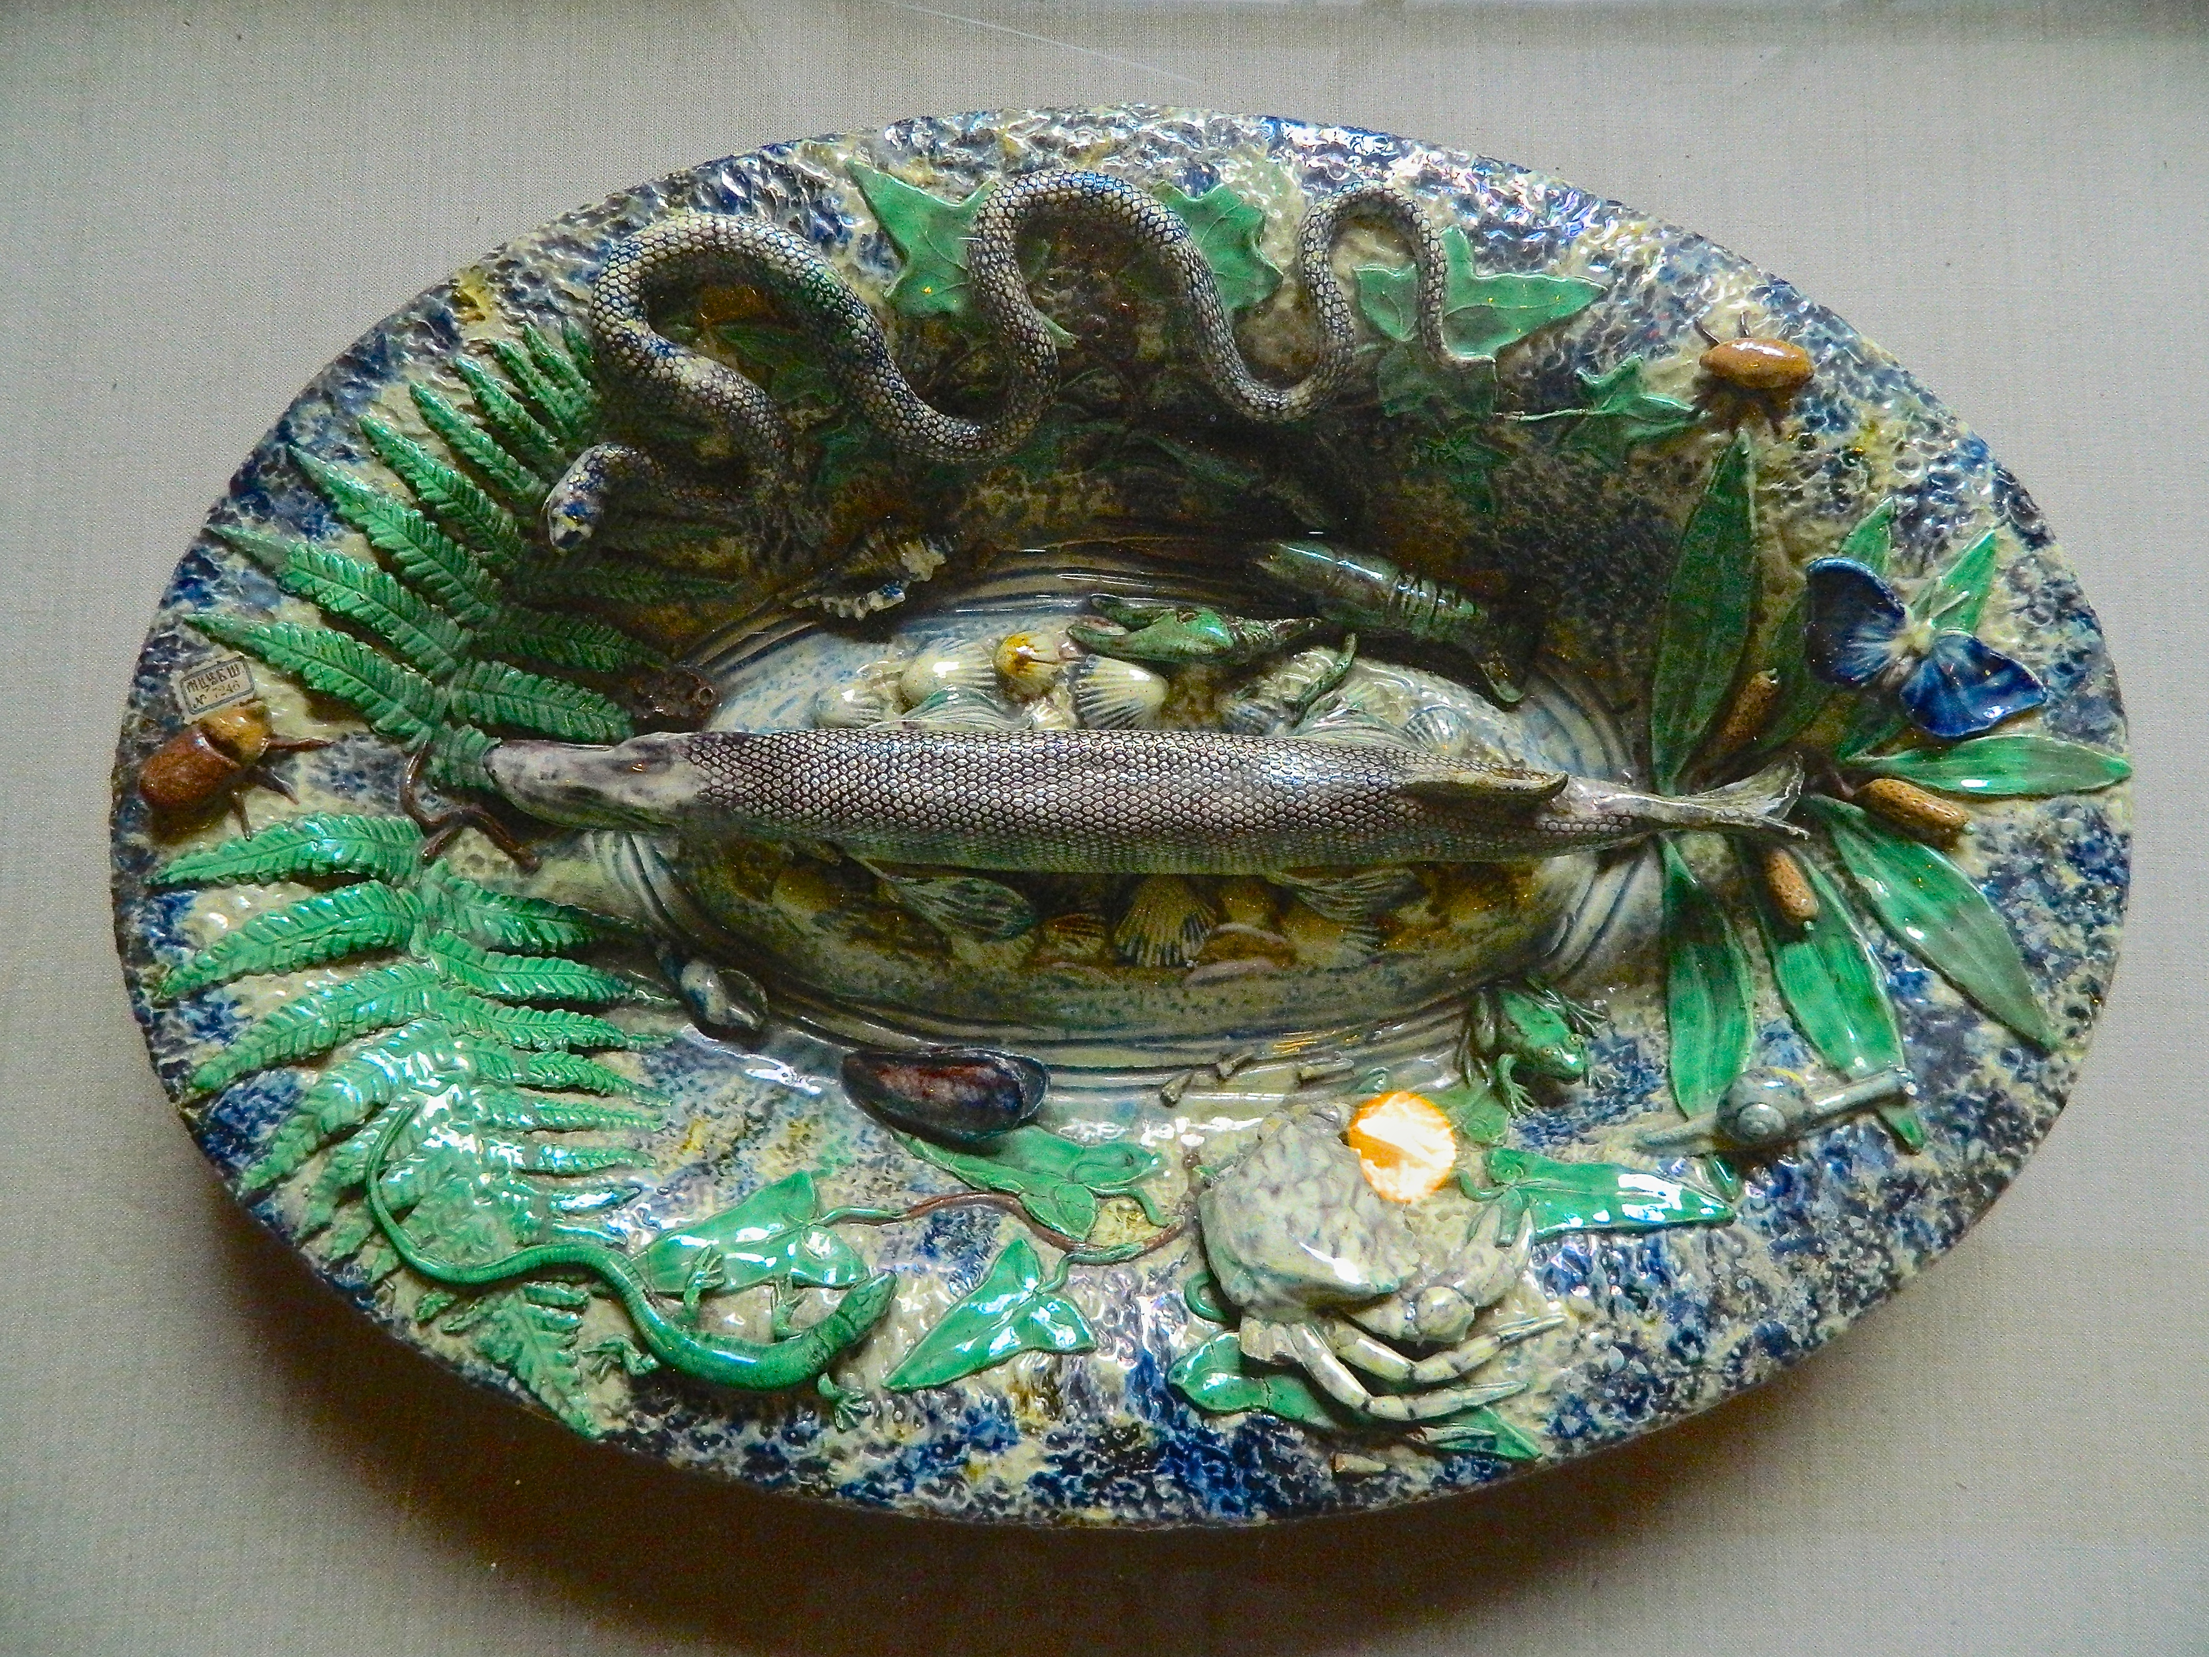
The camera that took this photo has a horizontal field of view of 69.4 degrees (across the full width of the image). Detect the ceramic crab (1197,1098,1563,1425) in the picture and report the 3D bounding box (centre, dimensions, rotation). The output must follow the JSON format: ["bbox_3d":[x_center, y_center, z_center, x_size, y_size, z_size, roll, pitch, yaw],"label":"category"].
[{"bbox_3d":[0.066,0.107,0.397,0.073,0.028,0.081,-28,70,-4],"label":"ceramic crab"}]

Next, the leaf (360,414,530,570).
[{"bbox_3d":[-0.204,-0.104,0.492,0.064,0.009,0.014,43,85,-11],"label":"leaf"}]

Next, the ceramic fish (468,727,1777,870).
[{"bbox_3d":[0.012,-0.009,0.492,0.406,0.042,0.044,1,83,0],"label":"ceramic fish"}]

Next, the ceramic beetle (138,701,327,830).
[{"bbox_3d":[-0.233,-0.015,0.429,0.044,0.014,0.033,-41,92,-11],"label":"ceramic beetle"}]

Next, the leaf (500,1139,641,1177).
[{"bbox_3d":[-0.136,0.084,0.407,0.037,0.006,0.009,8,74,-11],"label":"leaf"}]

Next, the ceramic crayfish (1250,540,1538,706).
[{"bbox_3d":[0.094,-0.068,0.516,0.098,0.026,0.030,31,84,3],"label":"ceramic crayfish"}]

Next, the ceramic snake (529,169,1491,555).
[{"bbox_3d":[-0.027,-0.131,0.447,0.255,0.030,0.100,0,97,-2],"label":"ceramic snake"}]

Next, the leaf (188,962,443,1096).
[{"bbox_3d":[-0.219,0.055,0.442,0.067,0.010,0.018,-28,83,-15],"label":"leaf"}]

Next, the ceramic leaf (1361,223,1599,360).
[{"bbox_3d":[0.117,-0.167,0.498,0.076,0.014,0.040,6,96,8],"label":"ceramic leaf"}]

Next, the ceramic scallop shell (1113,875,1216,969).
[{"bbox_3d":[0.020,0.030,0.512,0.033,0.014,0.031,0,83,0],"label":"ceramic scallop shell"}]

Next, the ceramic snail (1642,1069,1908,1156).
[{"bbox_3d":[0.168,0.072,0.405,0.068,0.021,0.022,-16,75,7],"label":"ceramic snail"}]

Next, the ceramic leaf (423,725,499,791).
[{"bbox_3d":[-0.182,-0.019,0.449,0.020,0.008,0.019,5,85,-13],"label":"ceramic leaf"}]

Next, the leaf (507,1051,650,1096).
[{"bbox_3d":[-0.146,0.068,0.440,0.041,0.006,0.011,14,66,-8],"label":"leaf"}]

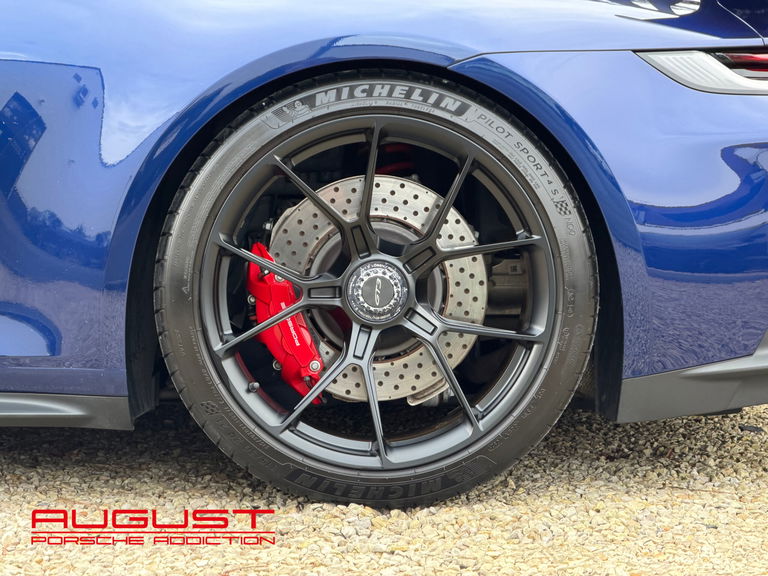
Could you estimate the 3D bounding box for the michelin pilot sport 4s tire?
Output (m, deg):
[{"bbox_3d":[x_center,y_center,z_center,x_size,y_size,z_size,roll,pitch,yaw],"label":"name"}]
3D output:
[{"bbox_3d":[-0.009,-0.001,3.700,0.720,0.715,0.310,0,2,0],"label":"michelin pilot sport 4s tire"}]

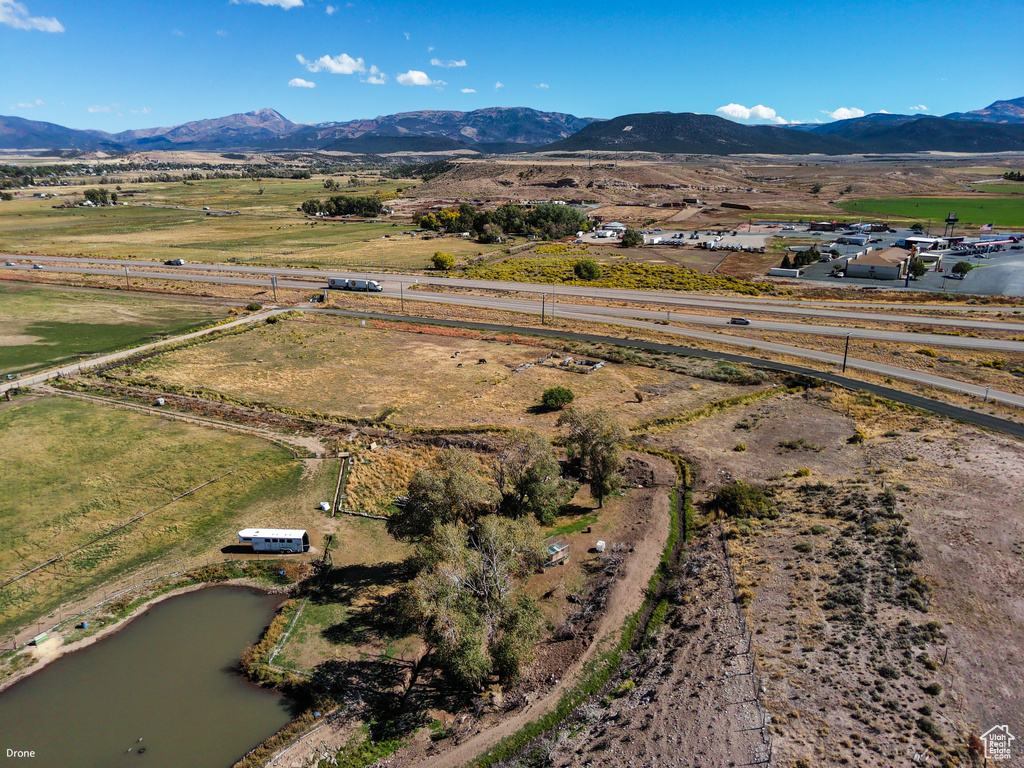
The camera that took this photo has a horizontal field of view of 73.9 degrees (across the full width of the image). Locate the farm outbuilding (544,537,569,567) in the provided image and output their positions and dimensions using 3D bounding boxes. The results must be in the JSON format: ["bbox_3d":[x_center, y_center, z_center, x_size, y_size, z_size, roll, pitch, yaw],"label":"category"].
[{"bbox_3d":[5.677,23.817,97.658,4.500,1.700,2.900,-15,23,-40],"label":"farm outbuilding"}]

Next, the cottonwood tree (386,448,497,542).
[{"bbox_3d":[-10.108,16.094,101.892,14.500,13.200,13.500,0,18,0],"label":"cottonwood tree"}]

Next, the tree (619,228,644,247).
[{"bbox_3d":[74.014,-89.745,417.918,13.000,10.800,12.500,0,18,0],"label":"tree"}]

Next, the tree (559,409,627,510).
[{"bbox_3d":[12.776,12.237,107.986,11.200,16.800,10.600,0,18,0],"label":"tree"}]

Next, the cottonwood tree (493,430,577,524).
[{"bbox_3d":[3.304,14.391,104.566,12.600,14.800,11.800,0,18,0],"label":"cottonwood tree"}]

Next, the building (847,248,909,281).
[{"bbox_3d":[175.083,-57.154,323.732,22.500,8.600,40.000,11,21,31],"label":"building"}]

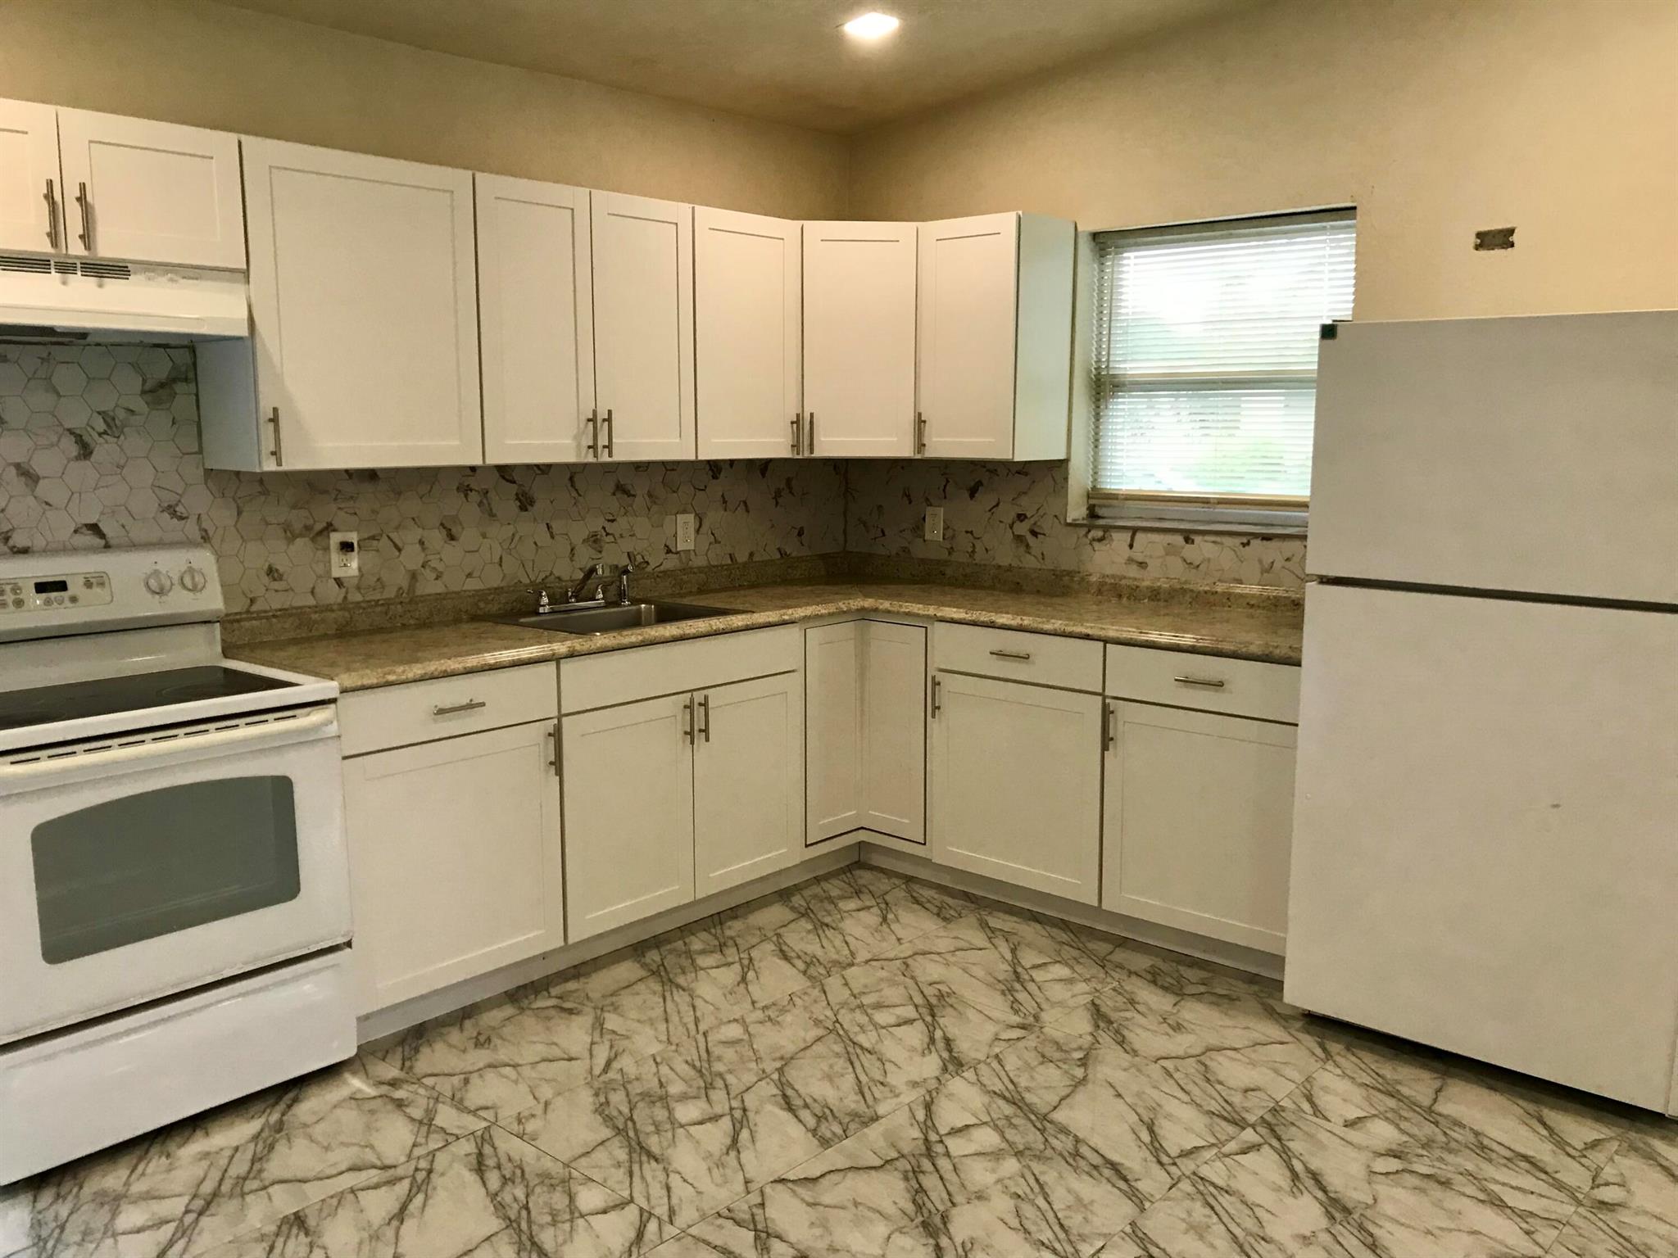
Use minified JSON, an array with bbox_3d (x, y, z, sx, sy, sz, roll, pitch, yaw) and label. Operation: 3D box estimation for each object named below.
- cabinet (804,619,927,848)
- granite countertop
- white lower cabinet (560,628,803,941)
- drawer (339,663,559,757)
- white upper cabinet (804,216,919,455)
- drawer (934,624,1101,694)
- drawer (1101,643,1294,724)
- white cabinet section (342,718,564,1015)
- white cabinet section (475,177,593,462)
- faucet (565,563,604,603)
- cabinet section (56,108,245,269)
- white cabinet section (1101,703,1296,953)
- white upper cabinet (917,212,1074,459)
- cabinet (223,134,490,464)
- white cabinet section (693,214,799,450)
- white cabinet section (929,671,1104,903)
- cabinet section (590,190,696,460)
[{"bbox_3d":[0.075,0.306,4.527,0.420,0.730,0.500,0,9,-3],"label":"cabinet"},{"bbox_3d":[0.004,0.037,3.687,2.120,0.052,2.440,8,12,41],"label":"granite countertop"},{"bbox_3d":[-0.643,0.414,4.074,0.620,0.830,0.900,8,12,41],"label":"white lower cabinet"},{"bbox_3d":[-1.098,0.166,3.465,0.450,0.151,0.603,8,12,41],"label":"drawer"},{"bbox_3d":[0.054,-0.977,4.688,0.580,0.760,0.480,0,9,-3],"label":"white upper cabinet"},{"bbox_3d":[0.676,0.057,4.192,0.605,0.151,0.450,8,12,41],"label":"drawer"},{"bbox_3d":[1.126,0.111,3.761,0.600,0.151,0.500,8,12,41],"label":"drawer"},{"bbox_3d":[-1.145,0.545,3.554,0.570,0.623,0.608,8,12,41],"label":"white cabinet section"},{"bbox_3d":[-0.940,-0.854,3.837,0.310,0.762,0.380,8,12,41],"label":"white cabinet section"},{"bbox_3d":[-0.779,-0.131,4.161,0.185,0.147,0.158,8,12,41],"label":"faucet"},{"bbox_3d":[-1.606,-0.973,3.068,0.310,0.295,0.381,8,12,41],"label":"cabinet section"},{"bbox_3d":[1.166,0.495,3.889,0.605,0.623,0.570,8,12,41],"label":"white cabinet section"},{"bbox_3d":[0.515,-0.955,4.513,0.401,0.762,0.320,8,12,41],"label":"white upper cabinet"},{"bbox_3d":[-1.276,-0.798,3.481,0.320,0.762,0.613,8,12,41],"label":"cabinet"},{"bbox_3d":[-0.407,-0.943,4.426,0.310,0.762,0.444,8,12,41],"label":"white cabinet section"},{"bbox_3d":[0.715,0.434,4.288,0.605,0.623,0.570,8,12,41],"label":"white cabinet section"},{"bbox_3d":[-0.684,-0.896,4.120,0.310,0.762,0.387,8,12,41],"label":"cabinet section"}]

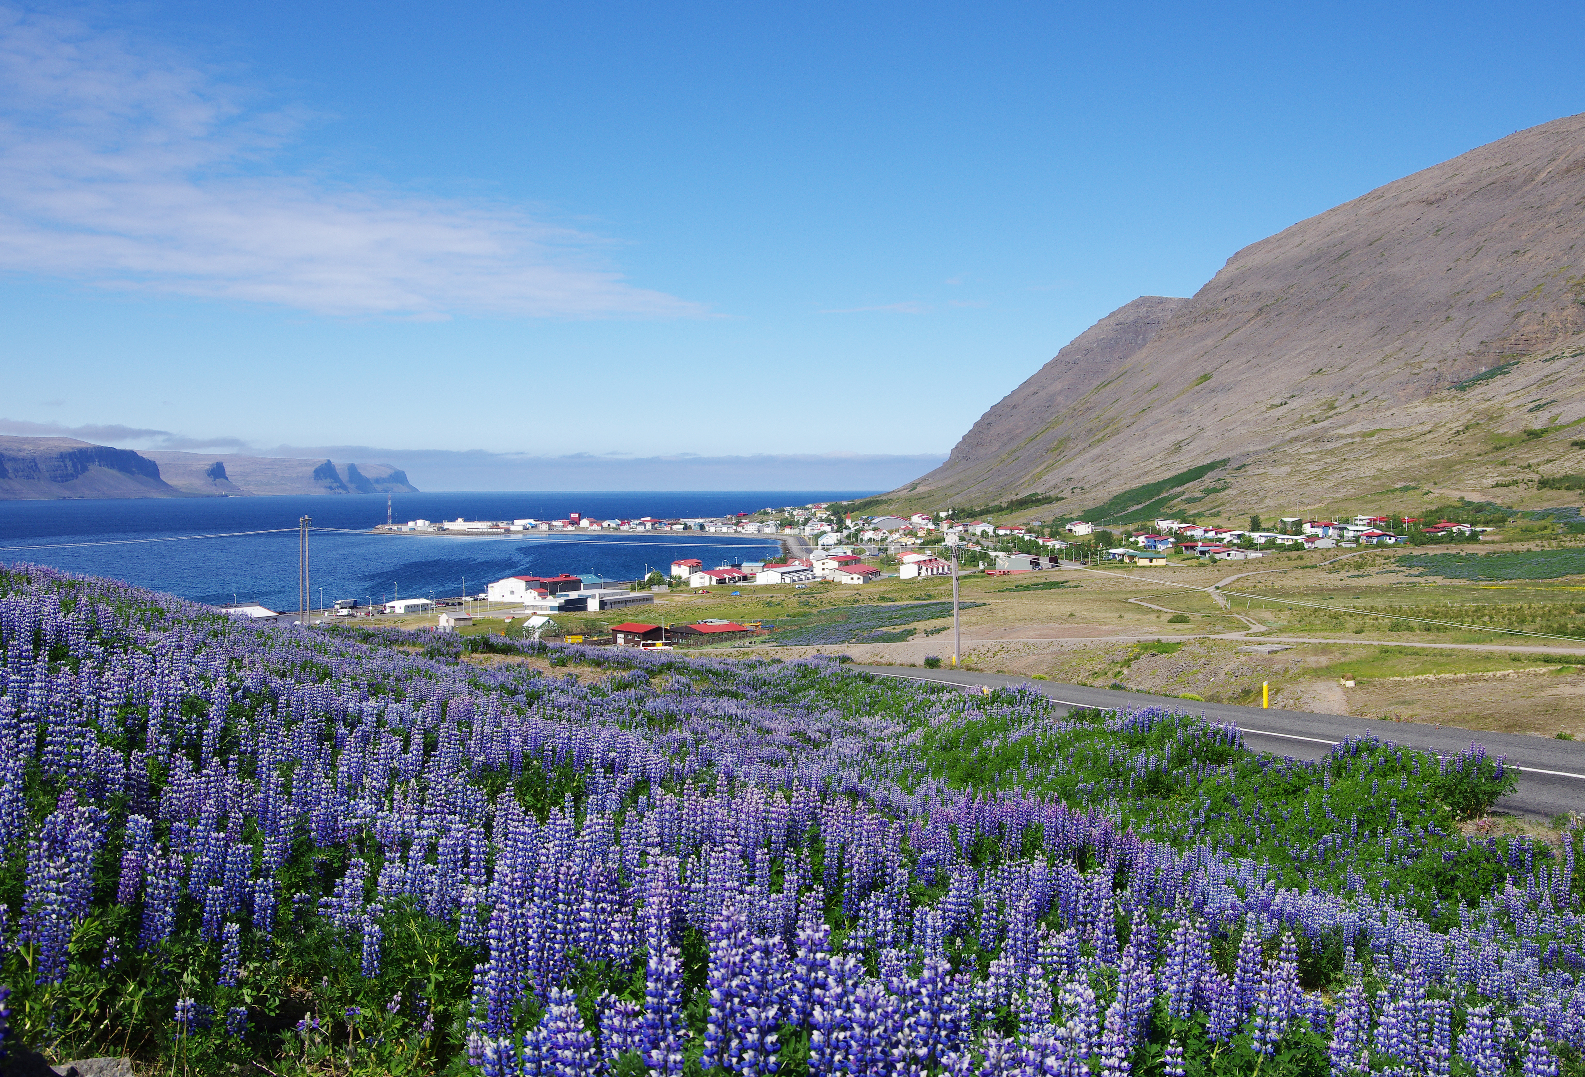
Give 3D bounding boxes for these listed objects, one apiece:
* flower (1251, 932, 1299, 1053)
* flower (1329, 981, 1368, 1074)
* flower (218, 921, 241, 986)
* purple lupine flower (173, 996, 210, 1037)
[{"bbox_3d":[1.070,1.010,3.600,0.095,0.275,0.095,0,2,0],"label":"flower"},{"bbox_3d":[1.166,1.034,3.400,0.080,0.215,0.080,0,2,0],"label":"flower"},{"bbox_3d":[-1.424,1.051,4.100,0.055,0.160,0.055,0,2,0],"label":"flower"},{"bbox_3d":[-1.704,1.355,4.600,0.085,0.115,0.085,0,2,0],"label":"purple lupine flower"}]

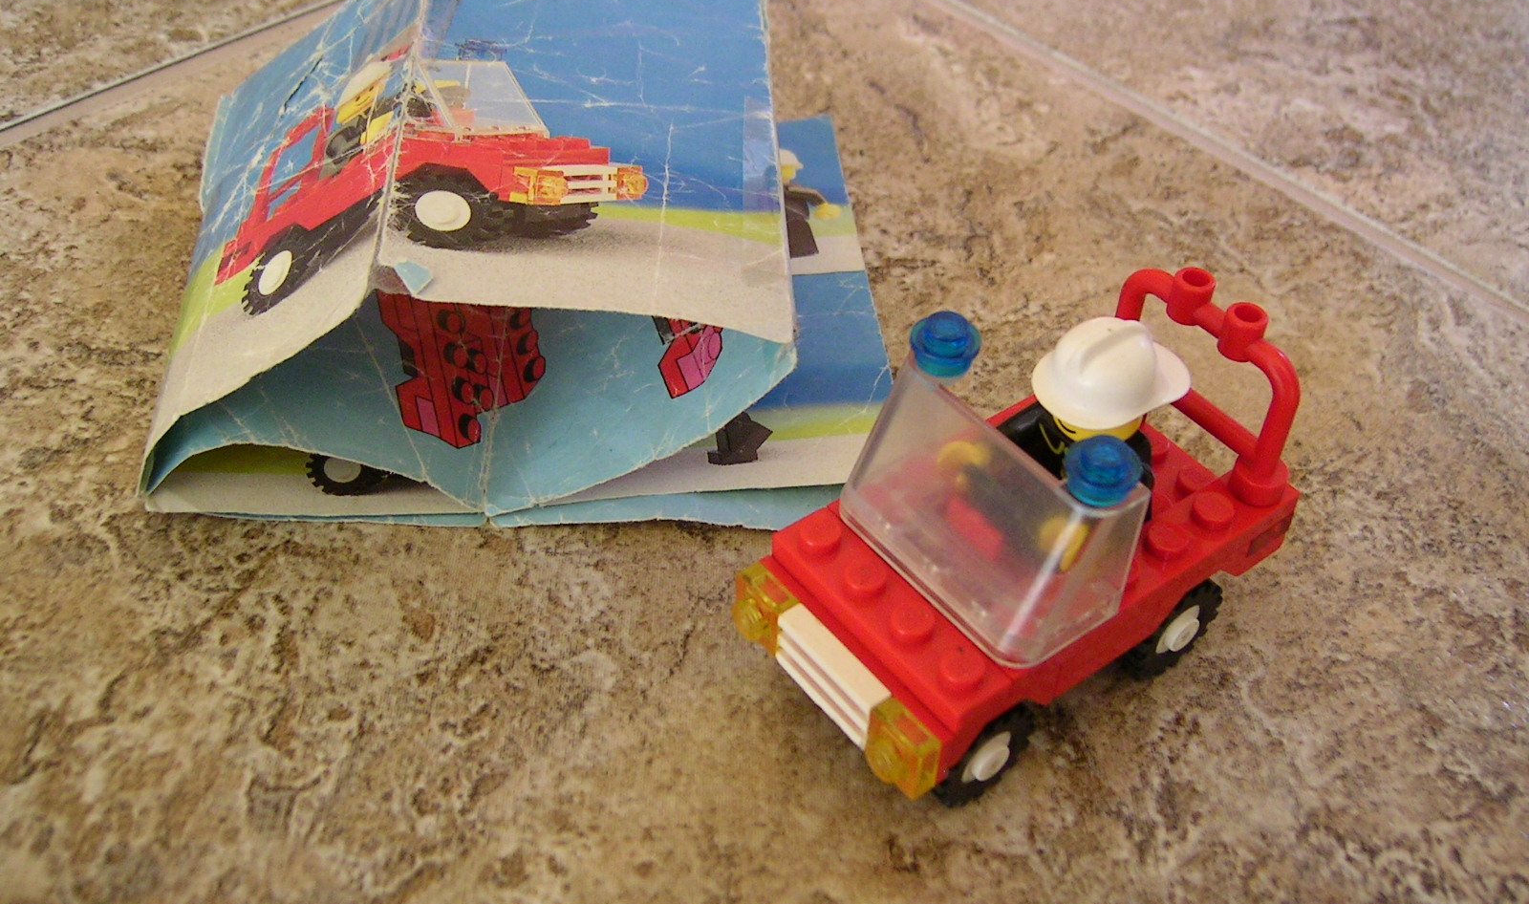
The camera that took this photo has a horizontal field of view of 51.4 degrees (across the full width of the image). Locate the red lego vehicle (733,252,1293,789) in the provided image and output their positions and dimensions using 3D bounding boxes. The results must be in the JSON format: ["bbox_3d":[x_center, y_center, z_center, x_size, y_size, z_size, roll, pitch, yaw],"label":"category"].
[{"bbox_3d":[0.031,0.006,0.185,0.063,0.044,0.034,-26,50,-27],"label":"red lego vehicle"}]

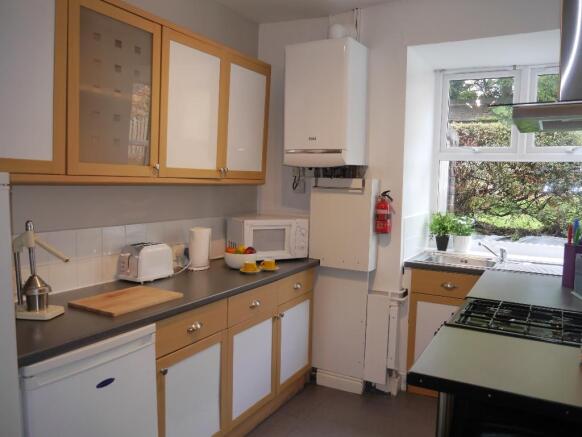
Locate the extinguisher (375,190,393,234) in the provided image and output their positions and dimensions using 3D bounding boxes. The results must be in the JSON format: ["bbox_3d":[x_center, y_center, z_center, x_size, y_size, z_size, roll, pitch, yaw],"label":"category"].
[{"bbox_3d":[0.616,-0.036,3.138,0.105,0.285,0.100,4,5,29],"label":"extinguisher"}]

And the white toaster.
[{"bbox_3d":[-0.808,0.235,2.646,0.175,0.185,0.275,4,6,33],"label":"white toaster"}]

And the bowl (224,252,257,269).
[{"bbox_3d":[-0.323,0.264,3.033,0.200,0.083,0.200,1,5,0],"label":"bowl"}]

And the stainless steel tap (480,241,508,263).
[{"bbox_3d":[1.425,0.235,3.352,0.180,0.150,0.050,2,5,9],"label":"stainless steel tap"}]

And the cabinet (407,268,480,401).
[{"bbox_3d":[1.197,0.774,3.437,0.500,0.870,0.580,4,5,29],"label":"cabinet"}]

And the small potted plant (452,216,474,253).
[{"bbox_3d":[1.351,0.126,3.682,0.165,0.278,0.165,4,5,29],"label":"small potted plant"}]

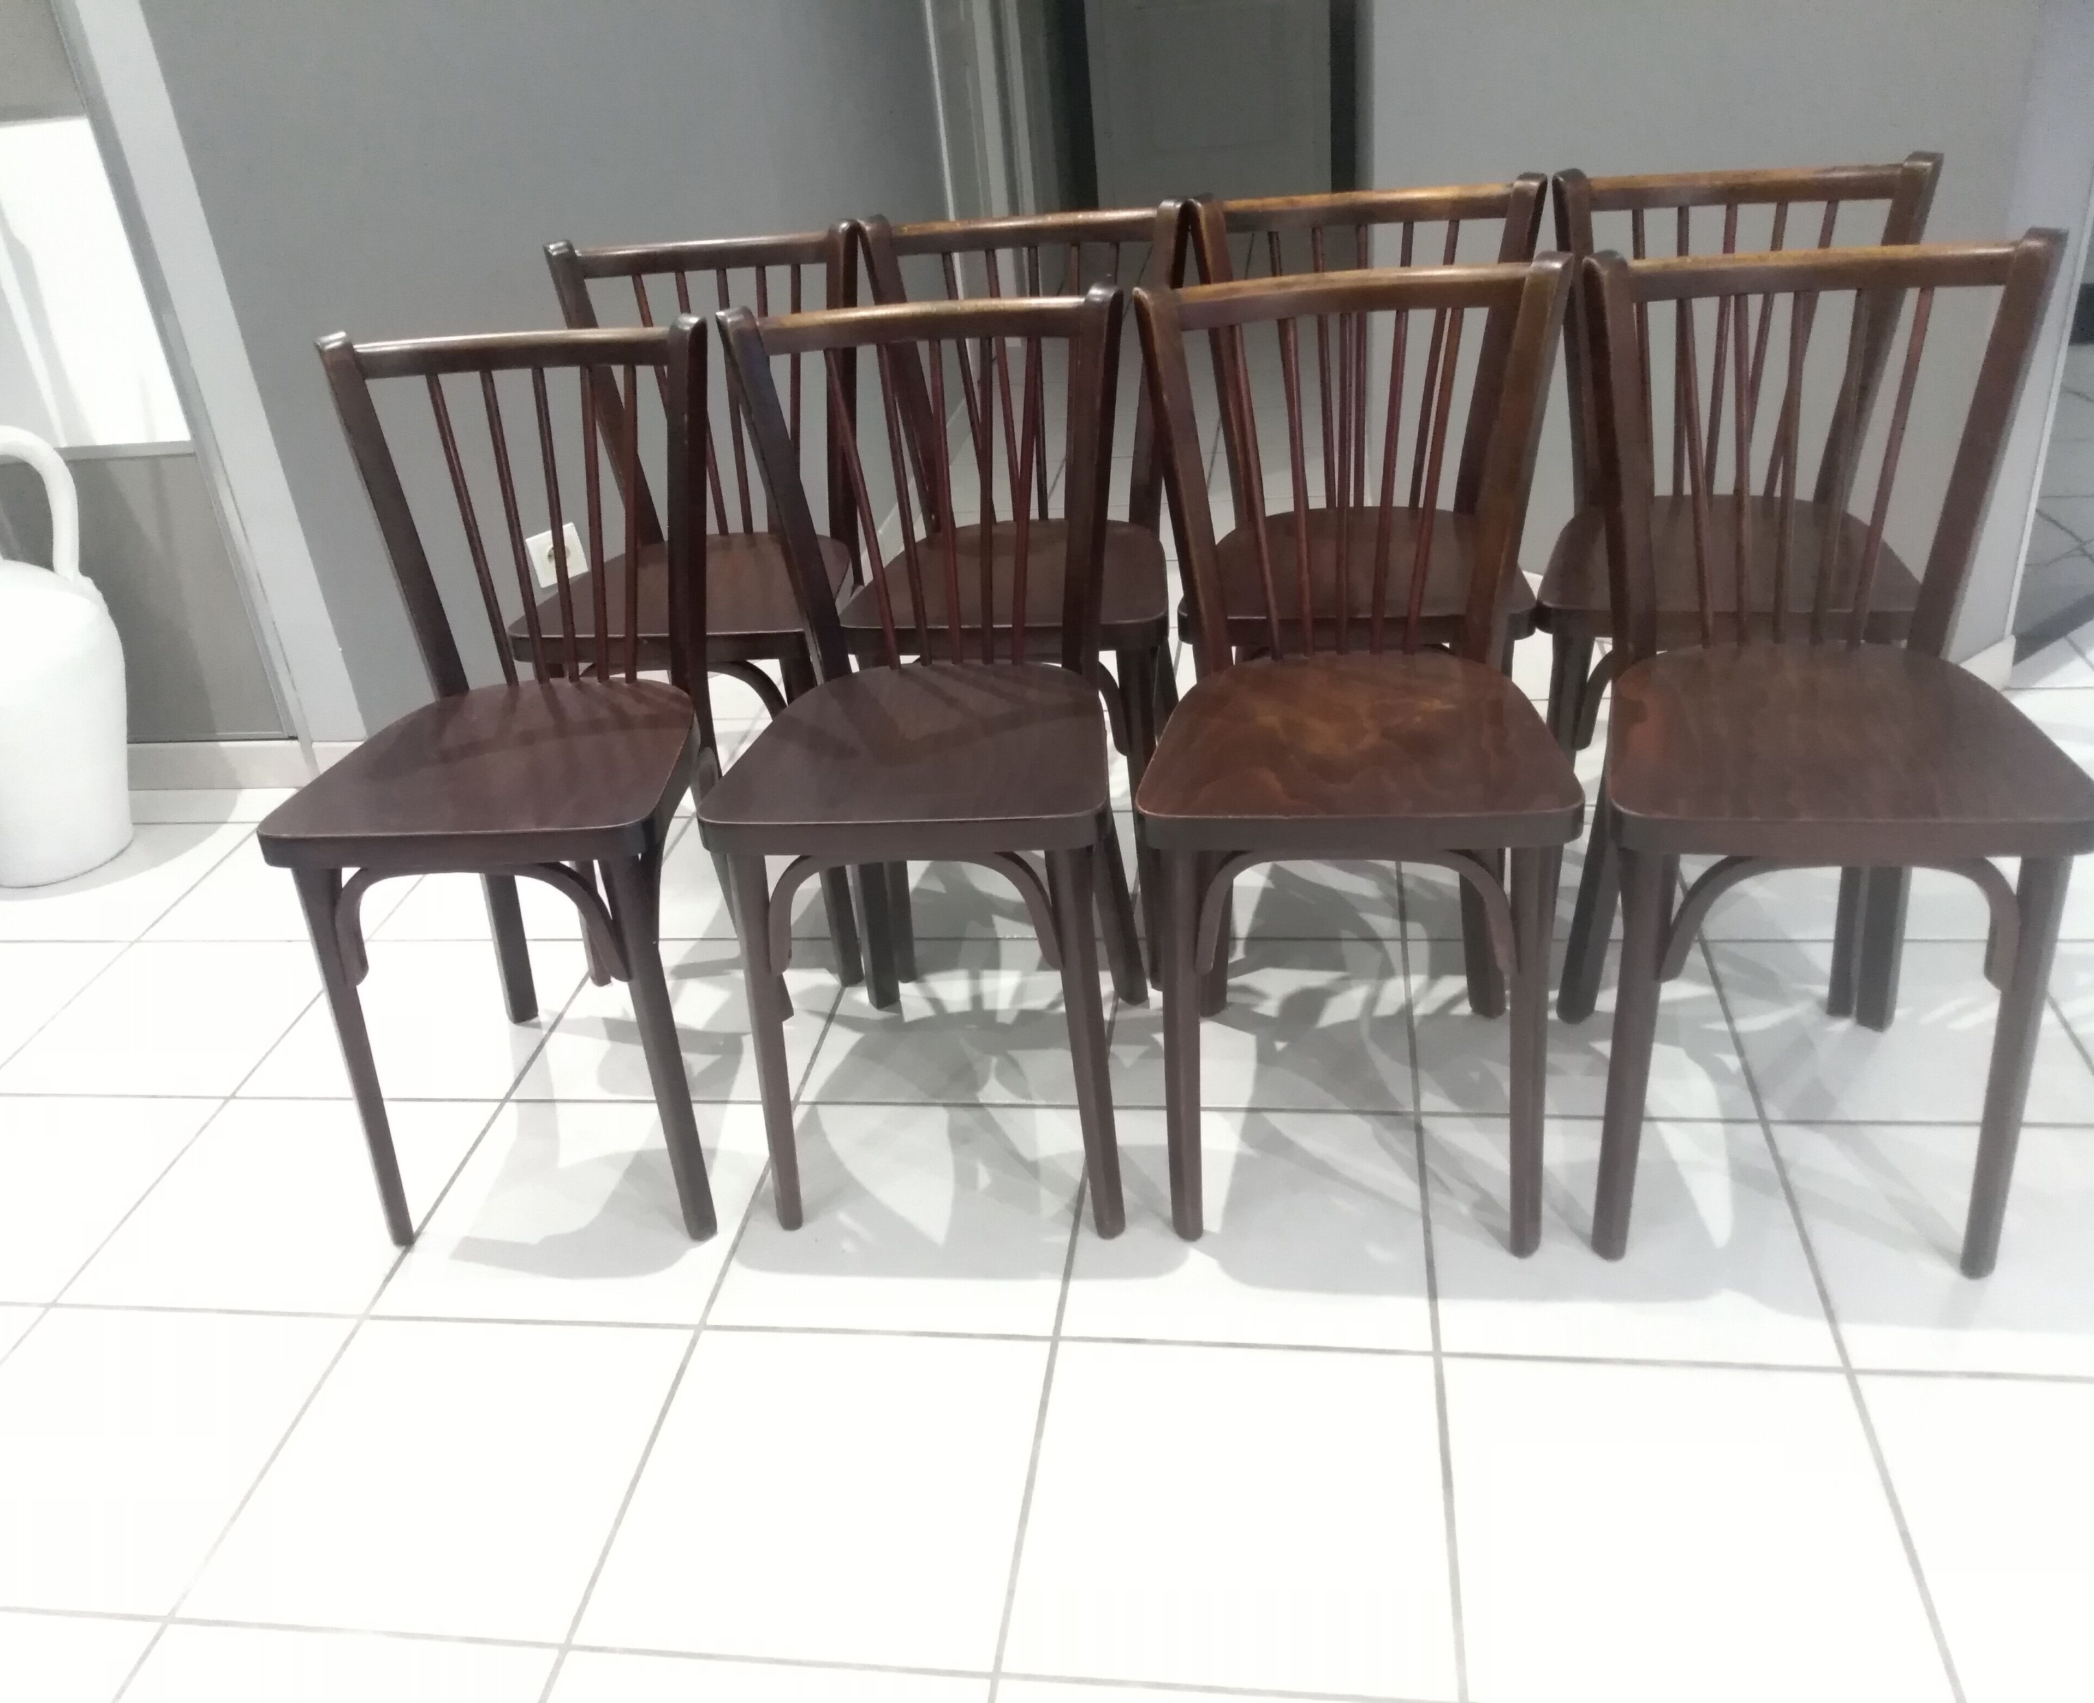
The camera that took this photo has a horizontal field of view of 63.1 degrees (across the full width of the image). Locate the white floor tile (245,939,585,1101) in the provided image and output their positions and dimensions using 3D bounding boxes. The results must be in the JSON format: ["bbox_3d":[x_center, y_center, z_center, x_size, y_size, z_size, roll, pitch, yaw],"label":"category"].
[{"bbox_3d":[-0.752,0.204,2.087,0.331,0.010,0.327,-1,30,9],"label":"white floor tile"}]

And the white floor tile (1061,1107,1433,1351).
[{"bbox_3d":[0.196,0.360,1.646,0.331,0.010,0.327,-1,30,9],"label":"white floor tile"}]

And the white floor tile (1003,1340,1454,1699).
[{"bbox_3d":[0.153,0.524,1.364,0.331,0.010,0.327,-1,30,9],"label":"white floor tile"}]

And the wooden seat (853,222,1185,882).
[{"bbox_3d":[-0.022,-0.300,2.016,0.390,0.810,0.430,1,30,11],"label":"wooden seat"}]

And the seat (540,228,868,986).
[{"bbox_3d":[-0.412,-0.294,2.100,0.400,0.821,0.445,-1,30,9],"label":"seat"}]

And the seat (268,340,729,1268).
[{"bbox_3d":[-0.524,-0.064,1.719,0.400,0.821,0.445,-2,30,7],"label":"seat"}]

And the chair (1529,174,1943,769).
[{"bbox_3d":[0.743,-0.292,1.891,0.400,0.821,0.445,3,31,15],"label":"chair"}]

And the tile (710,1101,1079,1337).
[{"bbox_3d":[-0.134,0.363,1.699,0.331,0.010,0.327,-1,30,9],"label":"tile"}]

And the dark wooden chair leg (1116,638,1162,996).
[{"bbox_3d":[0.117,-0.037,1.957,0.040,0.433,0.042,-1,25,11],"label":"dark wooden chair leg"}]

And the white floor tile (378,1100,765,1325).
[{"bbox_3d":[-0.465,0.366,1.752,0.331,0.010,0.327,-1,30,9],"label":"white floor tile"}]

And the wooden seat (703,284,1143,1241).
[{"bbox_3d":[-0.111,-0.080,1.673,0.400,0.821,0.445,-1,30,8],"label":"wooden seat"}]

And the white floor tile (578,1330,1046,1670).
[{"bbox_3d":[-0.178,0.527,1.417,0.331,0.010,0.327,-1,30,9],"label":"white floor tile"}]

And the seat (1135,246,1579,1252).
[{"bbox_3d":[0.282,-0.077,1.569,0.390,0.810,0.430,-1,30,9],"label":"seat"}]

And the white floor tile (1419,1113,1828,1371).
[{"bbox_3d":[0.527,0.357,1.593,0.331,0.010,0.327,-1,30,9],"label":"white floor tile"}]

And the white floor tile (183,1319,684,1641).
[{"bbox_3d":[-0.520,0.541,1.501,0.338,0.010,0.335,-1,30,9],"label":"white floor tile"}]

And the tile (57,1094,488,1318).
[{"bbox_3d":[-0.812,0.376,1.842,0.338,0.010,0.335,-1,30,9],"label":"tile"}]

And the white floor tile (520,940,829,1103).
[{"bbox_3d":[-0.430,0.204,2.073,0.338,0.010,0.335,-1,30,9],"label":"white floor tile"}]

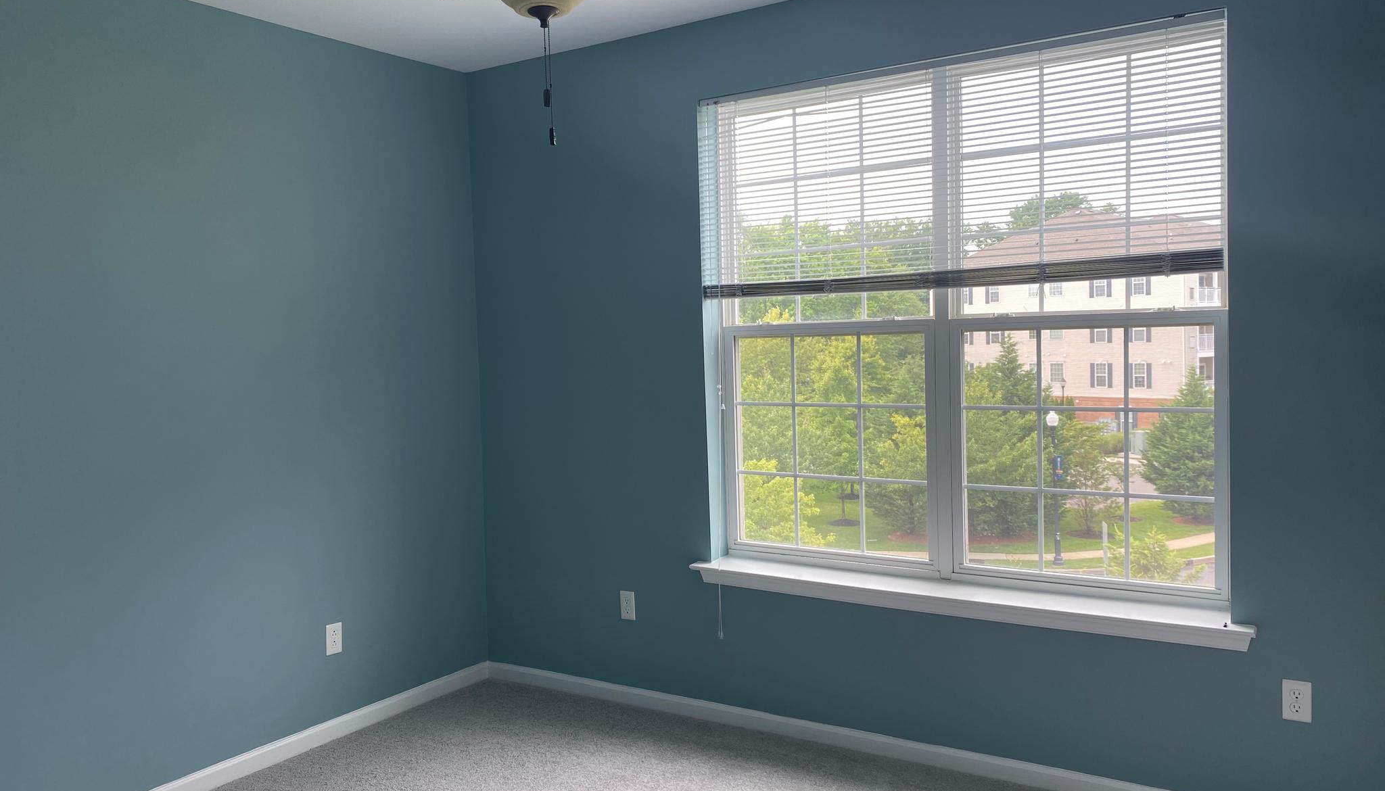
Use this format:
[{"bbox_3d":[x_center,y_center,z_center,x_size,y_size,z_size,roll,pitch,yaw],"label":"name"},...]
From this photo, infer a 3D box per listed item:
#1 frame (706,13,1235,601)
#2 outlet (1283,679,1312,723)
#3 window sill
[{"bbox_3d":[0.843,-0.237,3.572,1.804,1.767,0.130,1,4,33],"label":"frame"},{"bbox_3d":[1.729,0.876,2.976,0.070,0.115,0.008,1,4,33],"label":"outlet"},{"bbox_3d":[0.849,0.695,3.587,1.934,0.076,0.175,1,4,33],"label":"window sill"}]

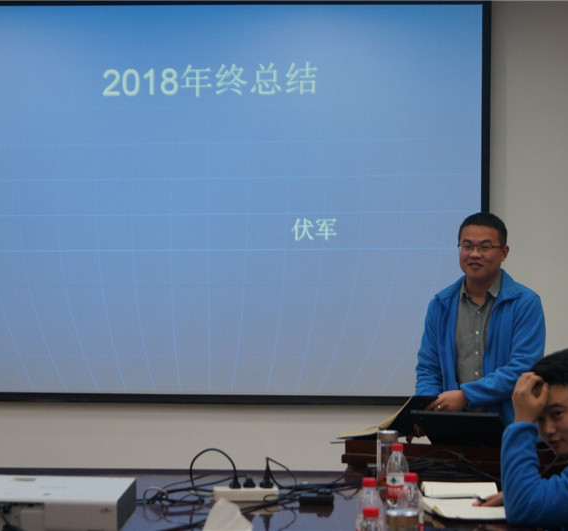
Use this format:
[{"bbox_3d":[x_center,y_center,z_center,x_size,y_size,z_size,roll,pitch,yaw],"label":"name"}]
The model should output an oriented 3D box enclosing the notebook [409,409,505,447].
[{"bbox_3d":[0.635,0.533,5.488,0.315,0.125,0.370,0,0,26],"label":"notebook"}]

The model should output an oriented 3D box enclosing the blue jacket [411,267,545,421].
[{"bbox_3d":[0.692,0.352,5.860,0.480,0.680,0.370,0,0,23],"label":"blue jacket"}]

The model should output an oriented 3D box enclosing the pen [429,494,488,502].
[{"bbox_3d":[0.484,0.647,4.620,0.155,0.011,0.011,1,0,6],"label":"pen"}]

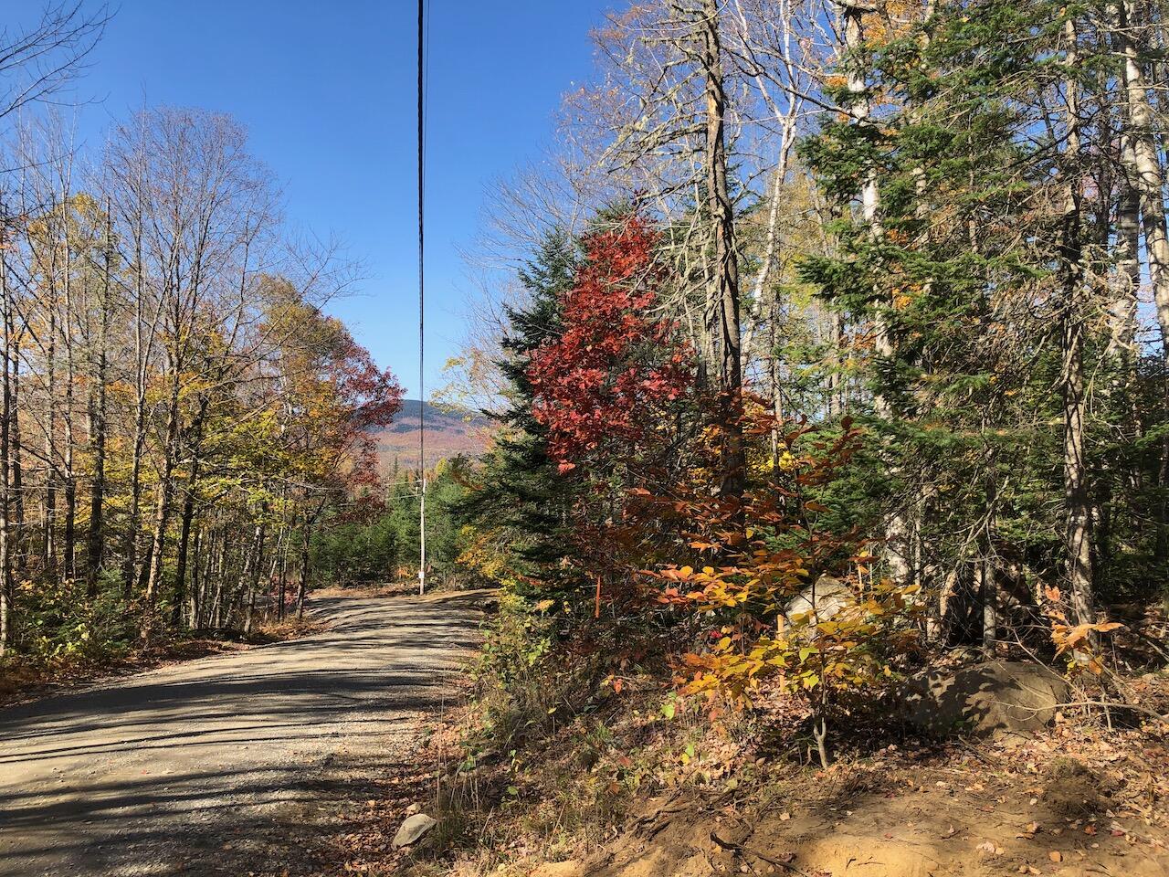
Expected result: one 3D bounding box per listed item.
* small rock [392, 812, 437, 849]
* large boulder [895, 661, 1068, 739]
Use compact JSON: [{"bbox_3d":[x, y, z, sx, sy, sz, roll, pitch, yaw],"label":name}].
[{"bbox_3d":[-0.954,2.192,5.300,0.243,0.159,0.175,2,-3,-35],"label":"small rock"},{"bbox_3d":[2.456,1.605,5.850,0.942,0.415,0.640,0,-2,0],"label":"large boulder"}]

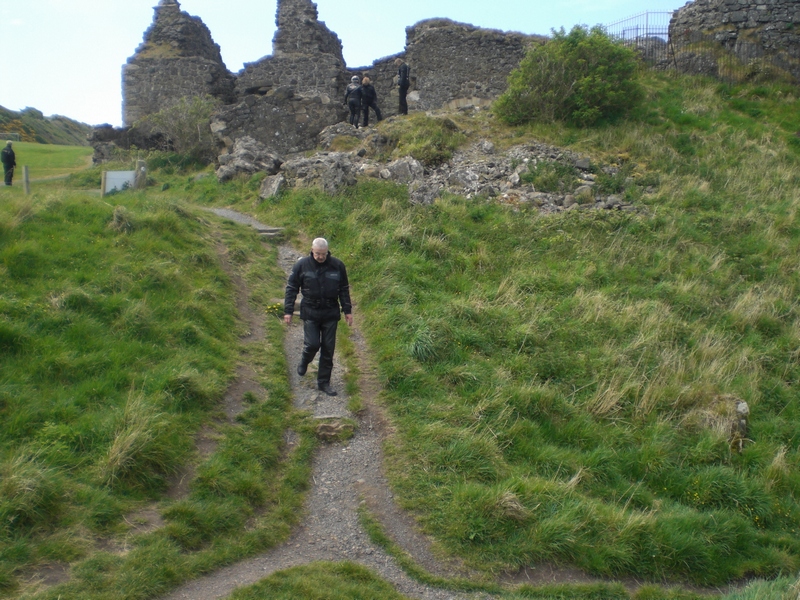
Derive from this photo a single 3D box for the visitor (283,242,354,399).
[{"bbox_3d":[-0.900,0.175,9.730,0.760,1.720,0.580,-1,8,-7],"label":"visitor"}]

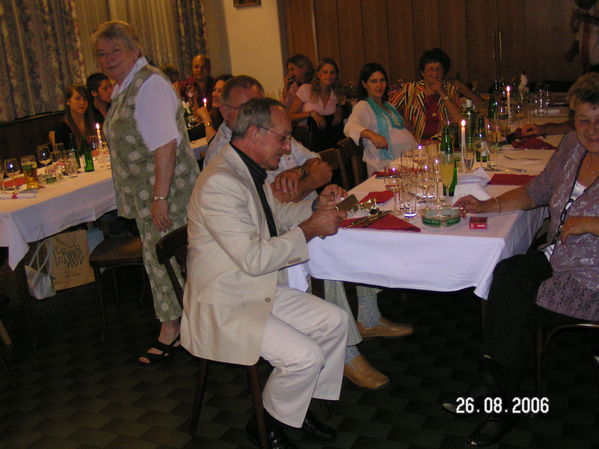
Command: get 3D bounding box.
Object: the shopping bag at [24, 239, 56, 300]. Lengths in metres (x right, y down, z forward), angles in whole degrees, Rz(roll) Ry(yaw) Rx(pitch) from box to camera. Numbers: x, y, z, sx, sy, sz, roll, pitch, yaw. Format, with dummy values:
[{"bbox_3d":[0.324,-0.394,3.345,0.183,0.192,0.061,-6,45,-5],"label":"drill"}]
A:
[{"bbox_3d":[-1.667,0.268,4.376,0.180,0.390,0.120,-18,20,-38],"label":"shopping bag"}]

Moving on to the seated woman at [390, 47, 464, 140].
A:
[{"bbox_3d":[0.982,-0.570,4.863,0.560,1.330,0.720,-14,17,-29],"label":"seated woman"}]

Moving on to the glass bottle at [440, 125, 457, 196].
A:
[{"bbox_3d":[0.644,-0.274,2.899,0.067,0.300,0.067,4,18,30],"label":"glass bottle"}]

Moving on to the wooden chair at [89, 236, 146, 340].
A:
[{"bbox_3d":[-0.858,0.172,3.723,0.480,0.820,0.430,1,16,22],"label":"wooden chair"}]

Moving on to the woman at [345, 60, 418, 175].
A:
[{"bbox_3d":[0.615,-0.363,4.299,0.740,1.290,0.560,9,20,42],"label":"woman"}]

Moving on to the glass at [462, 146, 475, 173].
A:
[{"bbox_3d":[0.803,-0.301,3.196,0.060,0.160,0.060,4,18,30],"label":"glass"}]

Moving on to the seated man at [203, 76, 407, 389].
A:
[{"bbox_3d":[0.043,-0.027,3.120,0.840,1.320,0.570,3,18,29],"label":"seated man"}]

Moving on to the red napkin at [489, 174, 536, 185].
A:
[{"bbox_3d":[0.987,-0.210,3.081,0.220,0.012,0.200,4,18,30],"label":"red napkin"}]

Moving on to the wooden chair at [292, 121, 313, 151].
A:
[{"bbox_3d":[-0.132,-0.342,5.374,0.480,0.820,0.430,4,17,30],"label":"wooden chair"}]

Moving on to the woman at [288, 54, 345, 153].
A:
[{"bbox_3d":[0.272,-0.810,5.930,0.520,1.260,0.750,-9,16,-13],"label":"woman"}]

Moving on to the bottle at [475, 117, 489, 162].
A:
[{"bbox_3d":[0.999,-0.468,3.694,0.067,0.240,0.067,-5,15,0],"label":"bottle"}]

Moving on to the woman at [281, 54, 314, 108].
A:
[{"bbox_3d":[-0.029,-0.906,6.341,0.750,1.290,0.500,-5,16,2],"label":"woman"}]

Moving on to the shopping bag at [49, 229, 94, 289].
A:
[{"bbox_3d":[-1.552,0.224,4.537,0.270,0.375,0.120,-13,17,-24],"label":"shopping bag"}]

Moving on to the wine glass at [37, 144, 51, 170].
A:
[{"bbox_3d":[-1.770,-0.458,4.683,0.086,0.190,0.086,-5,15,0],"label":"wine glass"}]

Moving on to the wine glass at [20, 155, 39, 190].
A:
[{"bbox_3d":[-1.663,-0.328,4.160,0.088,0.194,0.088,-5,15,0],"label":"wine glass"}]

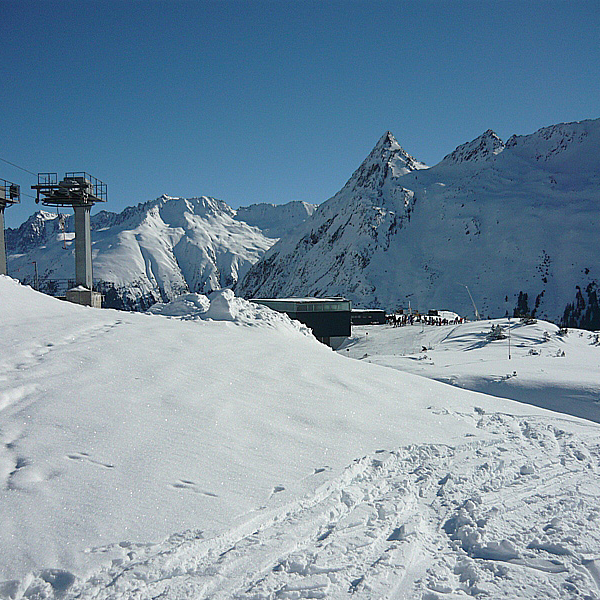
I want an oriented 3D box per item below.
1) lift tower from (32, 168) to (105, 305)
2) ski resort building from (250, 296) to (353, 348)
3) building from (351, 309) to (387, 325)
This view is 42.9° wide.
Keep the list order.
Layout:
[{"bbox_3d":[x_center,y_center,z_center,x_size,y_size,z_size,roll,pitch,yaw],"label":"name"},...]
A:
[{"bbox_3d":[-14.900,-3.830,49.500,3.500,8.500,4.600,0,3,-1],"label":"lift tower"},{"bbox_3d":[-0.300,3.550,125.000,16.500,7.400,11.000,0,3,-5],"label":"ski resort building"},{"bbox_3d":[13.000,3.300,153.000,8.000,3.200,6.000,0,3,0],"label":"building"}]

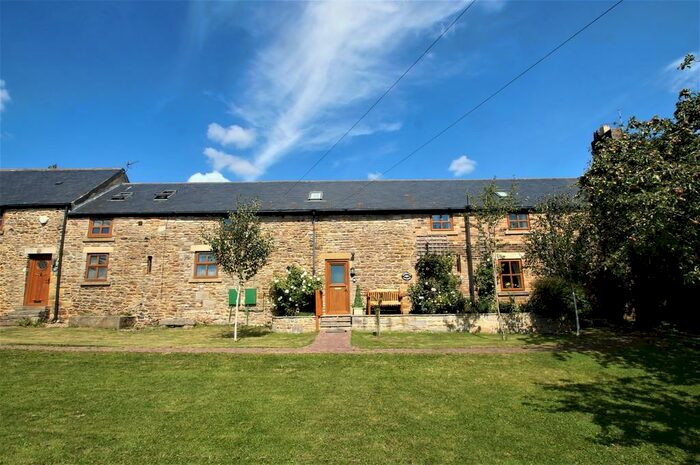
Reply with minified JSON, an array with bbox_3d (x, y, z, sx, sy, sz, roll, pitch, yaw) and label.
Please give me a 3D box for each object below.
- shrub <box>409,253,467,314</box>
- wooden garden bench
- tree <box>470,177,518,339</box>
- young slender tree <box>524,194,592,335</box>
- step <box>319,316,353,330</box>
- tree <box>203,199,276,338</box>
[{"bbox_3d":[3.167,1.839,12.666,2.153,2.241,1.000,-1,-9,-1],"label":"shrub"},{"bbox_3d":[1.231,2.488,12.538,1.238,0.902,0.600,-1,-9,-1],"label":"wooden garden bench"},{"bbox_3d":[4.469,0.750,10.574,1.406,4.807,1.400,-1,-9,-1],"label":"tree"},{"bbox_3d":[6.738,0.972,11.182,2.195,4.492,1.950,-1,-9,-1],"label":"young slender tree"},{"bbox_3d":[-0.482,3.158,12.260,1.124,0.474,0.750,-1,-9,-1],"label":"step"},{"bbox_3d":[-3.343,1.038,10.414,2.164,4.210,2.000,-1,-9,-1],"label":"tree"}]

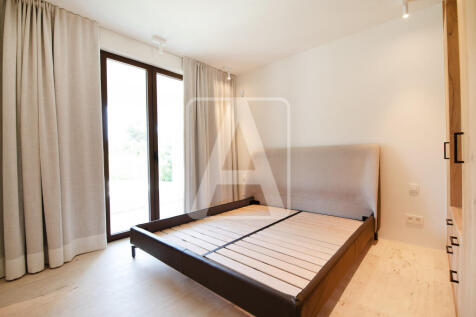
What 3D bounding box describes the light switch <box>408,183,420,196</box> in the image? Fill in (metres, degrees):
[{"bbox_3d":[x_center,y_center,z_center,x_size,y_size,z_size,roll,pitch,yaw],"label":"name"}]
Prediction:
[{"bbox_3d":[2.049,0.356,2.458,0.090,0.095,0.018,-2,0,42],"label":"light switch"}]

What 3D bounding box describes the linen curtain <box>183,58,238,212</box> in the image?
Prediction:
[{"bbox_3d":[-0.444,-0.269,3.754,0.160,2.631,1.206,-2,0,41],"label":"linen curtain"}]

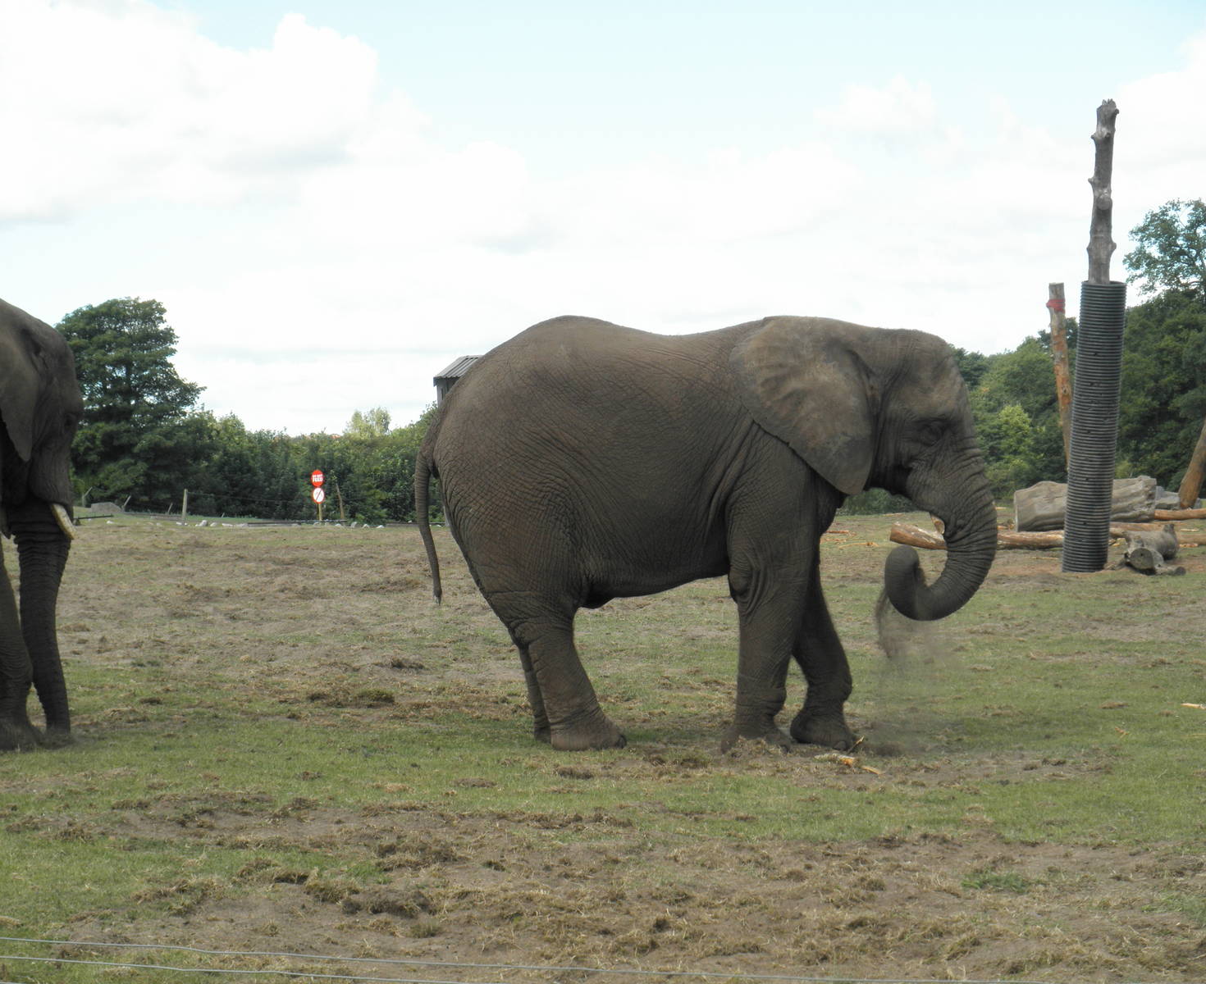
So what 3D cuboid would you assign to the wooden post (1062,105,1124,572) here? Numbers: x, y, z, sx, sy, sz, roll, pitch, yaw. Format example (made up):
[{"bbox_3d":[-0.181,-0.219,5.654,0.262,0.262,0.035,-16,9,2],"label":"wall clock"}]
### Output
[{"bbox_3d":[7.179,-2.273,40.500,0.660,6.950,0.660,2,1,0],"label":"wooden post"}]

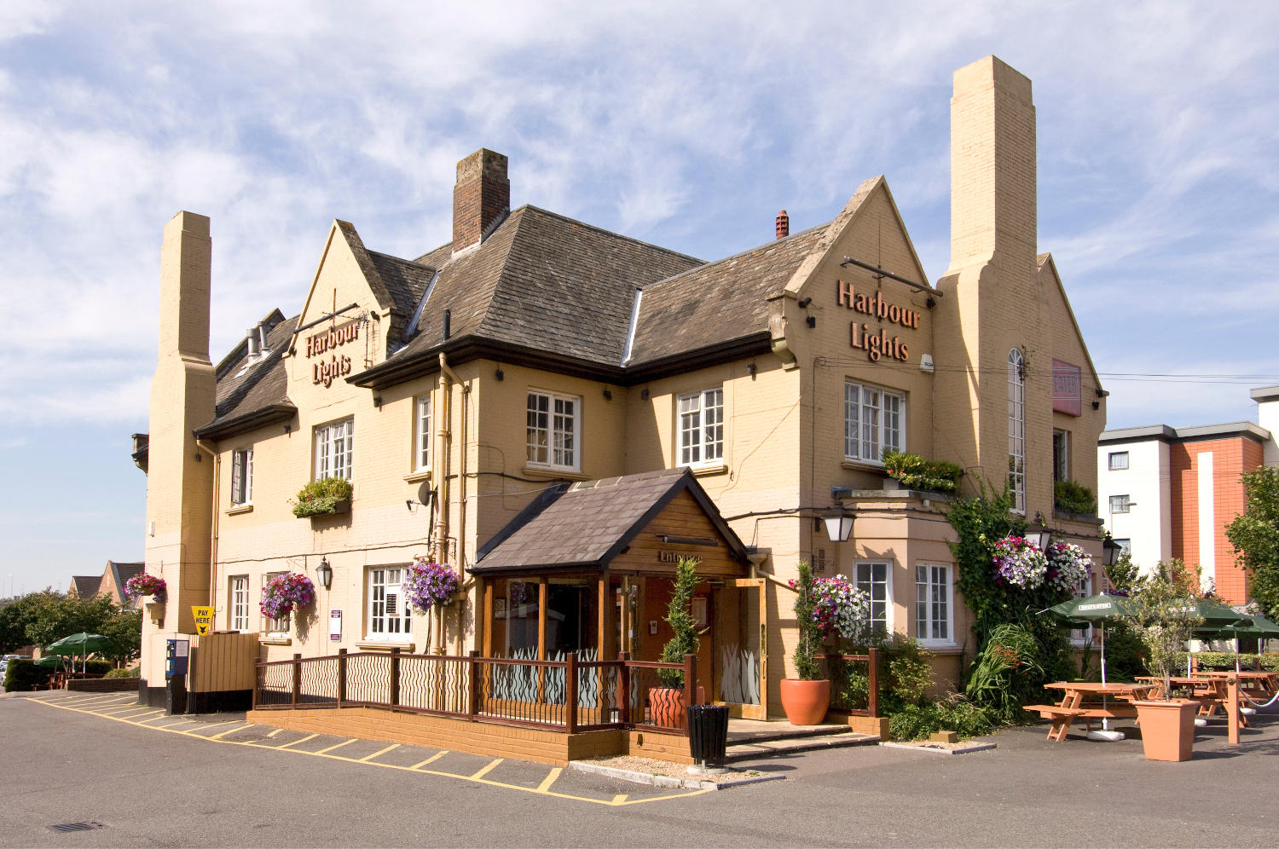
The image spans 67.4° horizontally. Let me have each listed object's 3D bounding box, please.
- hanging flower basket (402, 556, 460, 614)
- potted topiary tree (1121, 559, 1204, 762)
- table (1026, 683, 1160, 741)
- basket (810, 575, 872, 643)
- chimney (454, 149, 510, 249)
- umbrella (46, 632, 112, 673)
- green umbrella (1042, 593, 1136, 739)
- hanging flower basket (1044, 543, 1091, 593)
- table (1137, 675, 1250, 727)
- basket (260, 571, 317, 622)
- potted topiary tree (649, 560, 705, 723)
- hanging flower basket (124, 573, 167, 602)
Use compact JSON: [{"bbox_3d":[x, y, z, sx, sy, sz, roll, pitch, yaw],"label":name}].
[{"bbox_3d":[-3.270,2.490,15.000,0.820,0.900,0.850,0,-7,0],"label":"hanging flower basket"},{"bbox_3d":[6.716,3.034,12.300,1.050,2.500,1.050,8,-11,-42],"label":"potted topiary tree"},{"bbox_3d":[6.761,4.214,14.200,2.050,0.750,2.050,3,-7,-20],"label":"table"},{"bbox_3d":[2.953,2.688,14.100,0.880,0.980,0.850,0,-7,0],"label":"basket"},{"bbox_3d":[-3.247,-4.587,19.700,0.660,1.950,0.950,7,-9,-41],"label":"chimney"},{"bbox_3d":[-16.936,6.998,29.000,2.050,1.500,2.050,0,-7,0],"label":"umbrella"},{"bbox_3d":[7.061,3.703,14.700,1.800,2.220,1.800,8,-11,-44],"label":"green umbrella"},{"bbox_3d":[8.285,2.733,18.500,0.920,0.980,0.880,7,-9,-42],"label":"hanging flower basket"},{"bbox_3d":[9.739,4.892,16.900,1.750,0.770,1.750,8,-11,-44],"label":"table"},{"bbox_3d":[-6.830,3.327,18.600,0.880,0.920,0.980,7,-9,-41],"label":"basket"},{"bbox_3d":[0.511,2.865,12.900,0.740,2.270,0.740,0,-7,0],"label":"potted topiary tree"},{"bbox_3d":[-10.522,3.458,20.400,0.850,0.580,0.850,8,-11,-42],"label":"hanging flower basket"}]

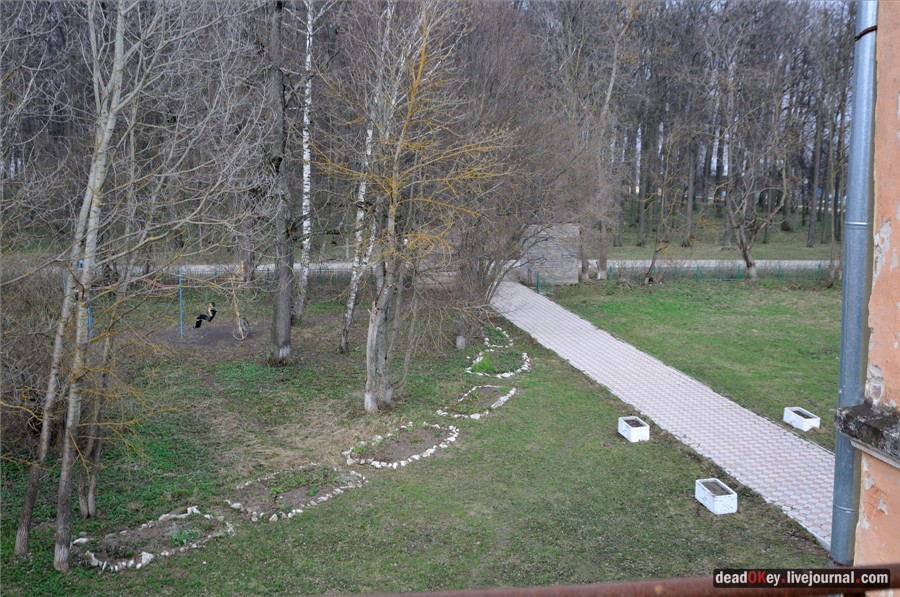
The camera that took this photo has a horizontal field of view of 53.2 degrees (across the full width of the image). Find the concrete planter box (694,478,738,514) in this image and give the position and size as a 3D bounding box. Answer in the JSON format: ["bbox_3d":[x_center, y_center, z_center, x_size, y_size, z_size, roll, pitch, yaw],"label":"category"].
[{"bbox_3d":[5.025,3.737,16.966,0.416,0.336,0.898,-1,8,-8],"label":"concrete planter box"}]

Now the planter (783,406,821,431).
[{"bbox_3d":[8.752,3.004,22.328,0.416,0.336,0.898,-1,8,-11],"label":"planter"}]

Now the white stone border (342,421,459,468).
[{"bbox_3d":[-1.032,3.279,20.736,1.727,0.140,3.479,5,9,32],"label":"white stone border"}]

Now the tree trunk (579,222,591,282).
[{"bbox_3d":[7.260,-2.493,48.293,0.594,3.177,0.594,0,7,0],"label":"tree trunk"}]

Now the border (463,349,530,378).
[{"bbox_3d":[1.687,2.033,29.104,1.912,0.140,3.874,2,8,12],"label":"border"}]

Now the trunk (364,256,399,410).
[{"bbox_3d":[-1.833,0.948,23.439,0.897,3.994,0.800,0,7,0],"label":"trunk"}]

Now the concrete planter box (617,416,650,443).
[{"bbox_3d":[4.347,3.090,21.218,0.416,0.336,0.898,-1,8,-9],"label":"concrete planter box"}]

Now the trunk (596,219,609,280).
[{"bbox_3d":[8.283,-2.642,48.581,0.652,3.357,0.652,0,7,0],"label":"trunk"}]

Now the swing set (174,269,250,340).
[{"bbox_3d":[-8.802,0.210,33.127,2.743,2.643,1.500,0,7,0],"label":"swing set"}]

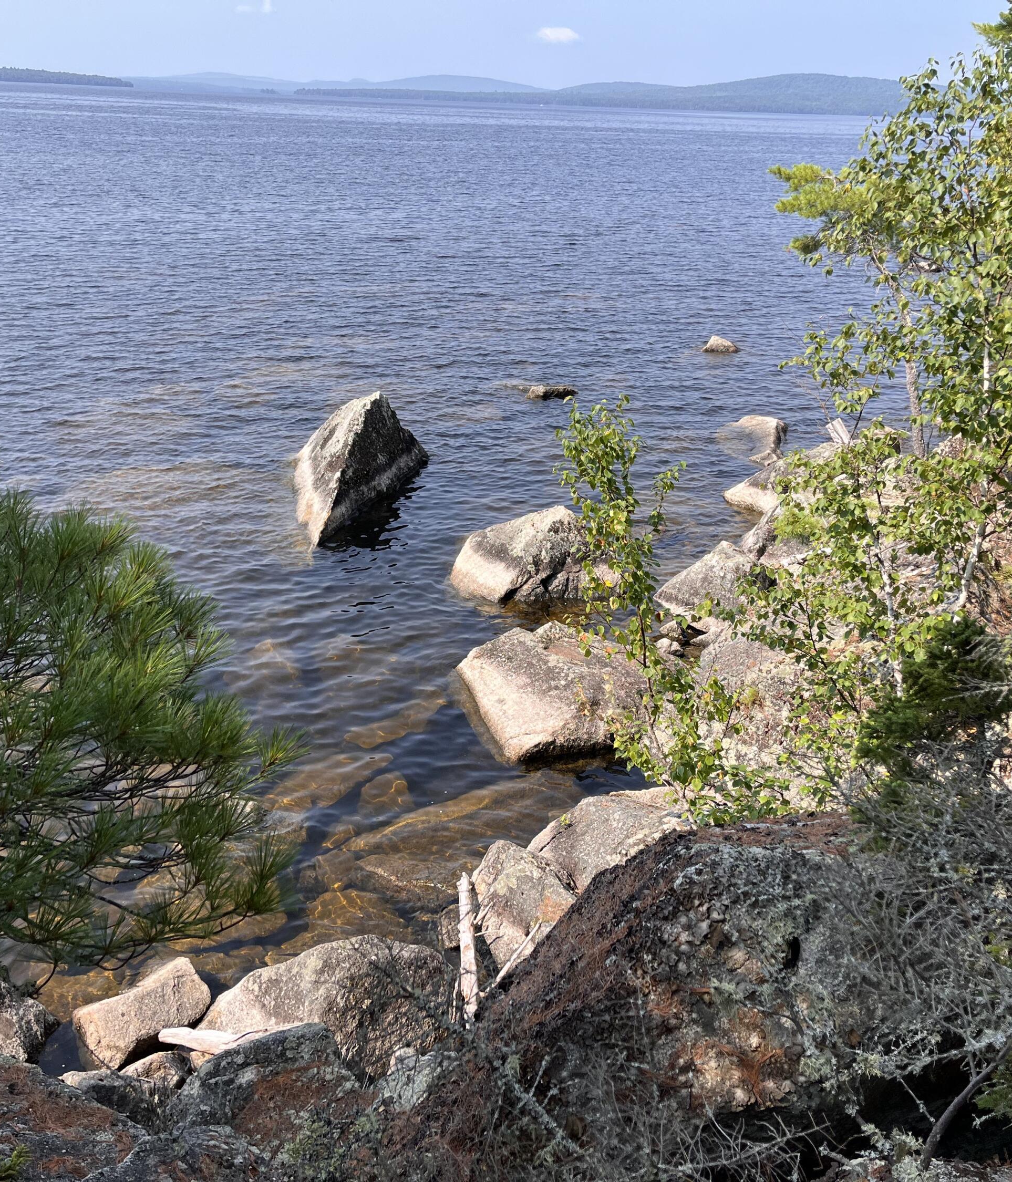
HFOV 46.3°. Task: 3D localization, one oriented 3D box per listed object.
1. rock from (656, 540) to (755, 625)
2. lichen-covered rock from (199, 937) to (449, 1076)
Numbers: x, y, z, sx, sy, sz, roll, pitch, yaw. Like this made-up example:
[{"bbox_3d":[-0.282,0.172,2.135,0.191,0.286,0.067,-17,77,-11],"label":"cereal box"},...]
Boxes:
[{"bbox_3d":[1.625,-0.100,9.534,0.800,0.500,0.800,2,22,0],"label":"rock"},{"bbox_3d":[-0.760,1.704,5.001,1.020,0.540,0.650,0,23,-5],"label":"lichen-covered rock"}]

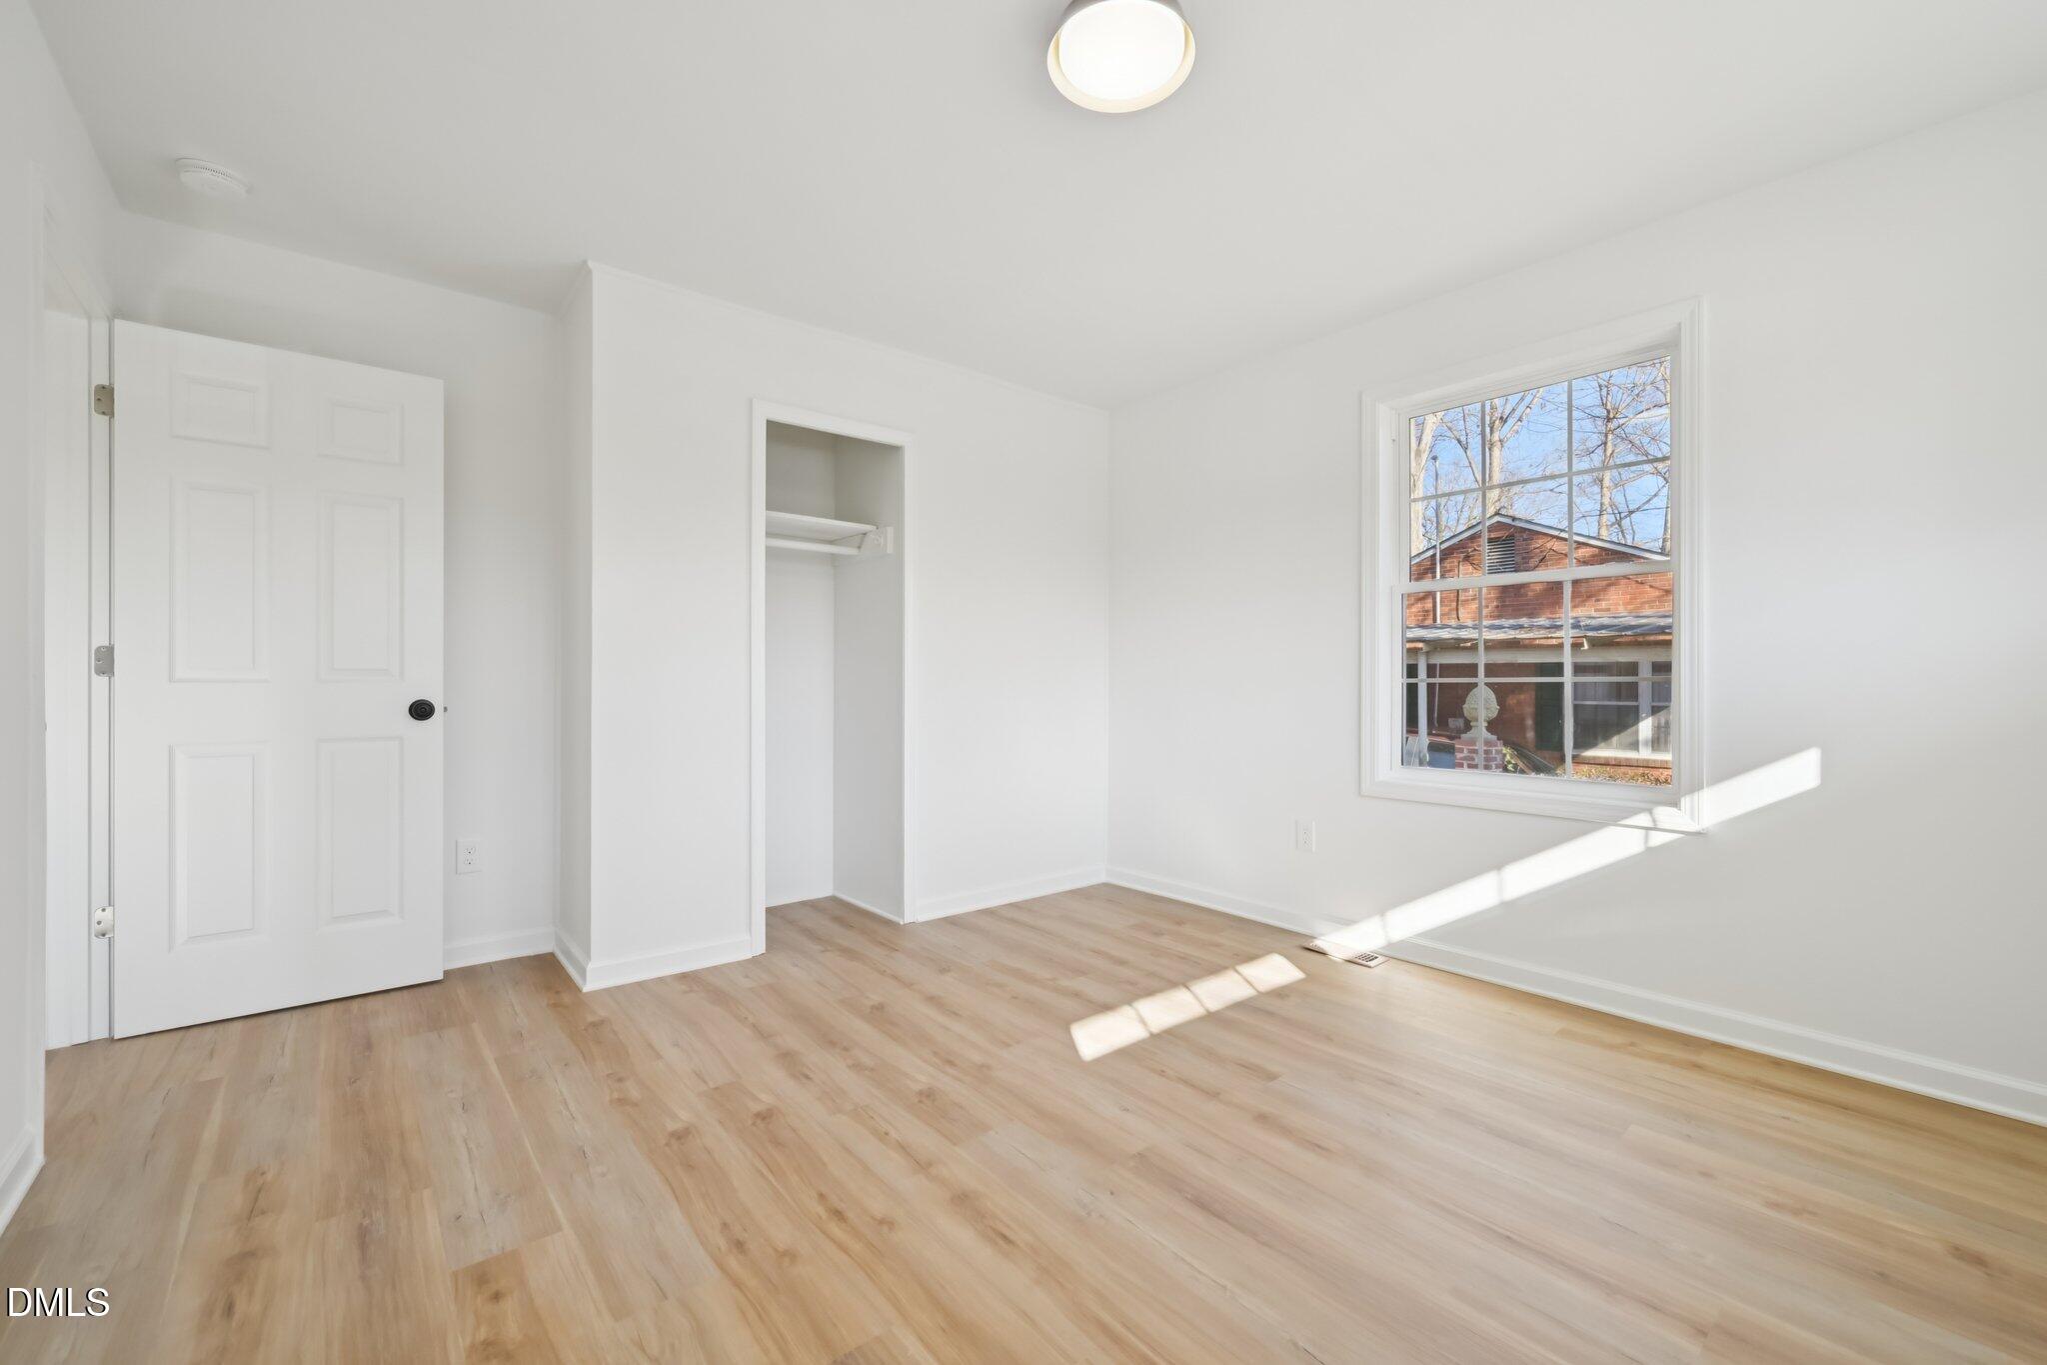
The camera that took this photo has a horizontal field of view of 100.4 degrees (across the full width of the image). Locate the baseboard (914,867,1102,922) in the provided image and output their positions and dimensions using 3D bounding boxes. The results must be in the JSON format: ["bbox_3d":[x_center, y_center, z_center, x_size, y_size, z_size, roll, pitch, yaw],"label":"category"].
[{"bbox_3d":[0.000,0.971,4.018,1.160,0.085,0.028,0,1,-39],"label":"baseboard"}]

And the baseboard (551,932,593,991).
[{"bbox_3d":[-1.605,0.976,3.030,0.028,0.085,0.533,0,1,-39],"label":"baseboard"}]

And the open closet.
[{"bbox_3d":[-0.927,-0.005,3.646,0.635,2.040,0.603,0,1,-39],"label":"open closet"}]

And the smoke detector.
[{"bbox_3d":[-2.216,-1.378,2.336,0.150,0.040,0.150,0,1,-39],"label":"smoke detector"}]

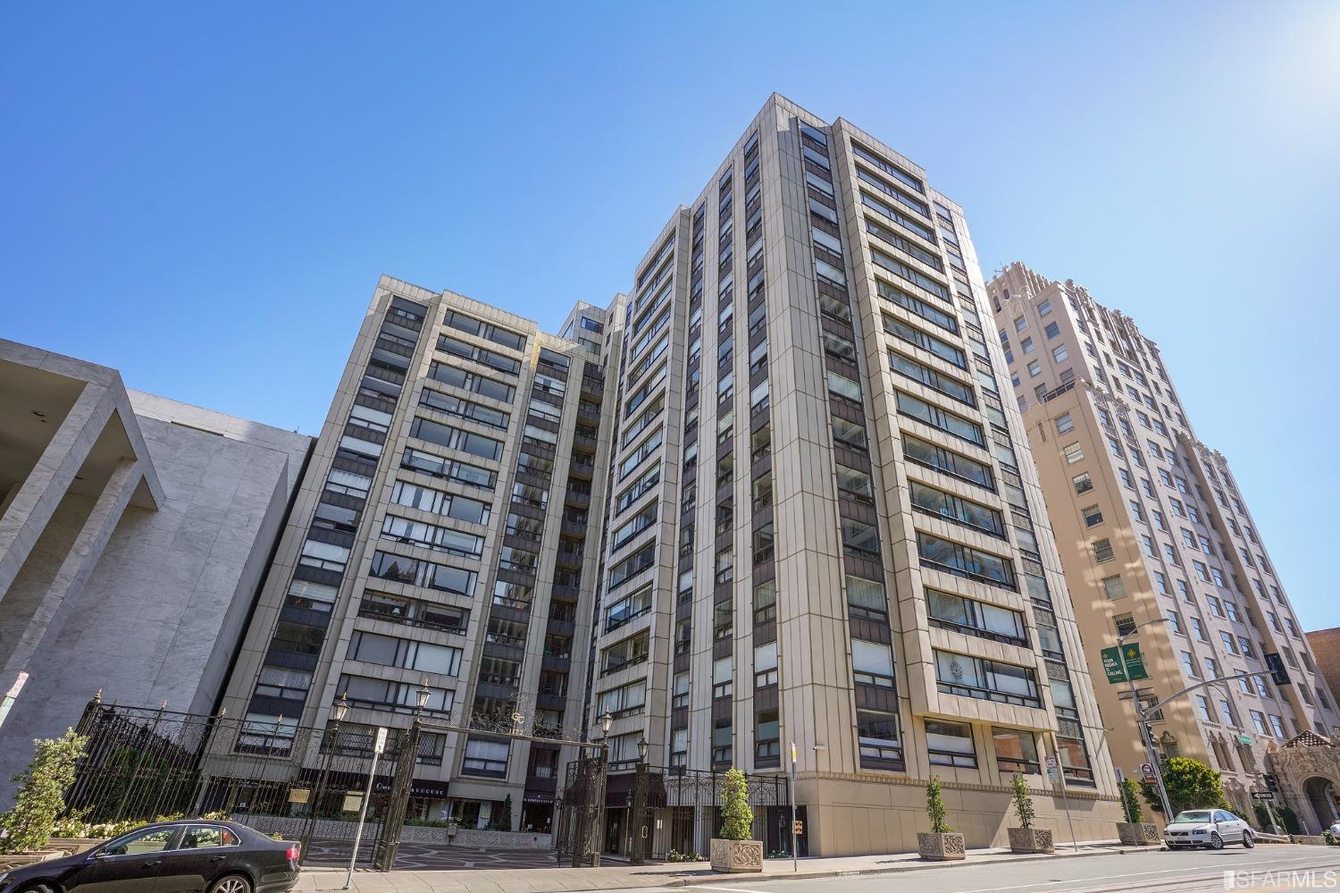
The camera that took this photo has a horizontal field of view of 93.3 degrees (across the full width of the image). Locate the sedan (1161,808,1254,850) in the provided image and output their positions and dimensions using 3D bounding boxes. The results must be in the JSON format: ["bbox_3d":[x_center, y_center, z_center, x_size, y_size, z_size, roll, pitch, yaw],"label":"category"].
[{"bbox_3d":[23.693,16.756,27.827,4.500,1.450,1.780,15,-32,-25],"label":"sedan"}]

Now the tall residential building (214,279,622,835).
[{"bbox_3d":[-21.292,10.020,55.890,20.800,39.400,23.000,18,-33,-24],"label":"tall residential building"}]

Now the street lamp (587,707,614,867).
[{"bbox_3d":[-2.166,10.520,19.735,0.380,4.378,0.380,18,-33,-24],"label":"street lamp"}]

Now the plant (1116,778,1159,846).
[{"bbox_3d":[19.993,15.809,27.561,1.130,2.573,1.100,18,-33,-24],"label":"plant"}]

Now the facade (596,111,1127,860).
[{"bbox_3d":[7.457,3.198,47.436,20.400,46.000,31.000,18,-33,-24],"label":"facade"}]

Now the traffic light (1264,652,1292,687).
[{"bbox_3d":[26.071,9.519,27.051,0.360,1.240,0.520,18,-33,-24],"label":"traffic light"}]

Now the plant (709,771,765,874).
[{"bbox_3d":[2.032,11.325,19.288,1.140,2.680,1.100,18,-33,-24],"label":"plant"}]

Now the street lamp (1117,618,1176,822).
[{"bbox_3d":[23.591,13.056,29.627,0.350,9.500,2.750,18,-33,-24],"label":"street lamp"}]

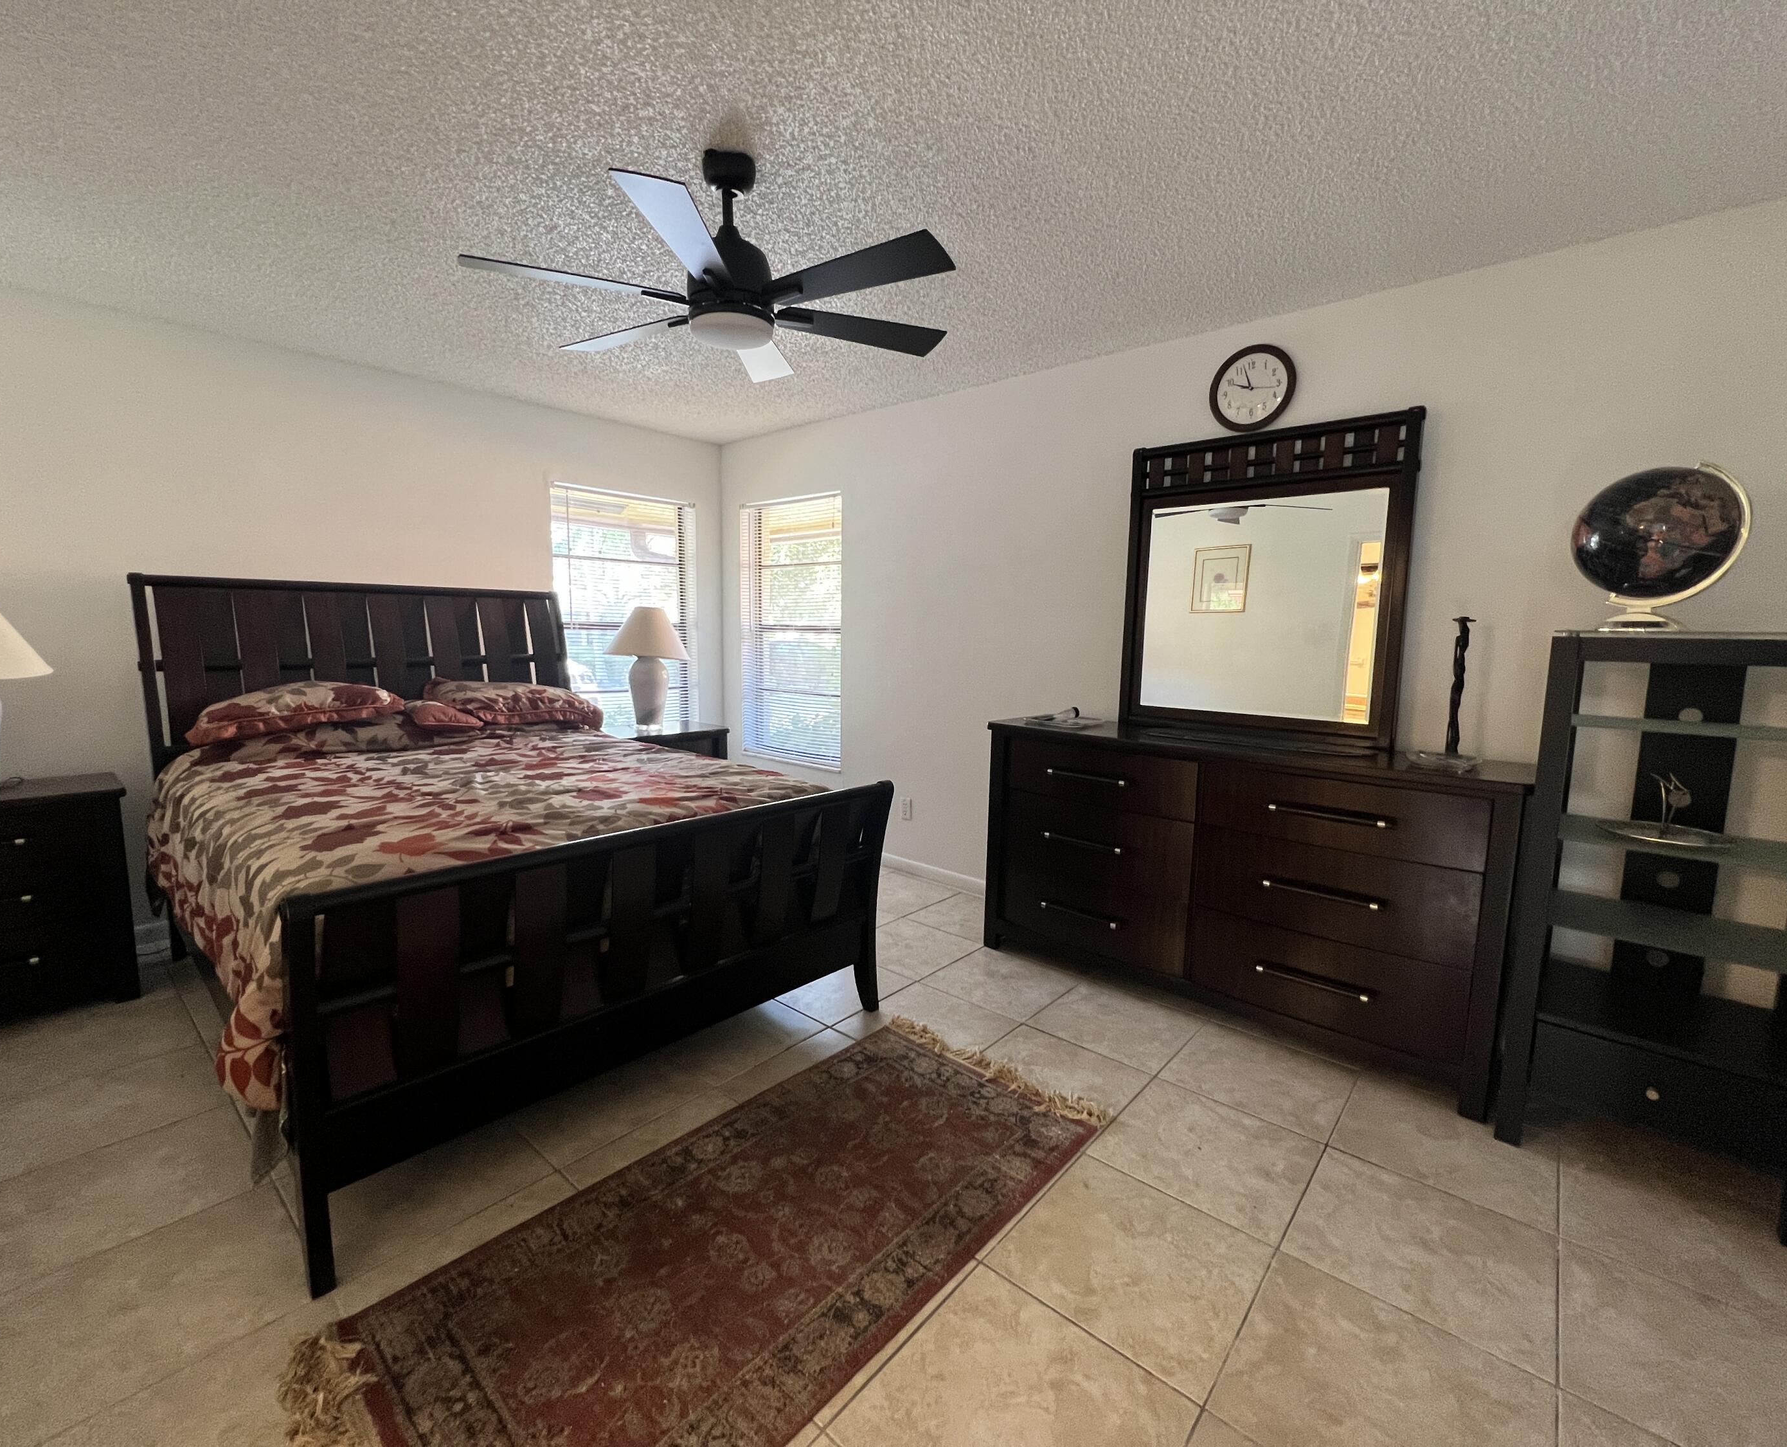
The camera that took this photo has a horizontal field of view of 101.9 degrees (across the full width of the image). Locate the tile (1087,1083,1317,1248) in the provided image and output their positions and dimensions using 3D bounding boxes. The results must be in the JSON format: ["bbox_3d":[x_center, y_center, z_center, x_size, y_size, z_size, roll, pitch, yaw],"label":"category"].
[{"bbox_3d":[0.834,1.139,1.927,0.460,0.010,0.460,7,9,40],"label":"tile"}]

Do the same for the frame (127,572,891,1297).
[{"bbox_3d":[-1.512,0.229,2.728,2.480,1.560,1.690,6,8,41],"label":"frame"}]

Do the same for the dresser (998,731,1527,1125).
[{"bbox_3d":[1.226,0.546,2.729,1.720,0.950,0.530,7,9,38],"label":"dresser"}]

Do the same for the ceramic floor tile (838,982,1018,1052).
[{"bbox_3d":[0.116,1.052,2.498,0.460,0.010,0.460,7,9,40],"label":"ceramic floor tile"}]

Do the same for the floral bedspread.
[{"bbox_3d":[-1.457,0.362,2.661,2.080,0.470,1.700,7,9,40],"label":"floral bedspread"}]

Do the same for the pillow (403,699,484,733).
[{"bbox_3d":[-2.083,-0.044,3.371,0.340,0.120,0.390,7,9,40],"label":"pillow"}]

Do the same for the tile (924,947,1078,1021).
[{"bbox_3d":[0.426,1.013,2.830,0.460,0.010,0.460,7,9,40],"label":"tile"}]

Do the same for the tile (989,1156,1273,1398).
[{"bbox_3d":[0.524,1.178,1.595,0.460,0.010,0.460,7,9,40],"label":"tile"}]

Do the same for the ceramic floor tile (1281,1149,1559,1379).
[{"bbox_3d":[1.177,1.166,1.618,0.458,0.010,0.458,6,8,41],"label":"ceramic floor tile"}]

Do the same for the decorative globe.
[{"bbox_3d":[1.915,-0.443,1.826,0.340,0.420,0.310,6,8,41],"label":"decorative globe"}]

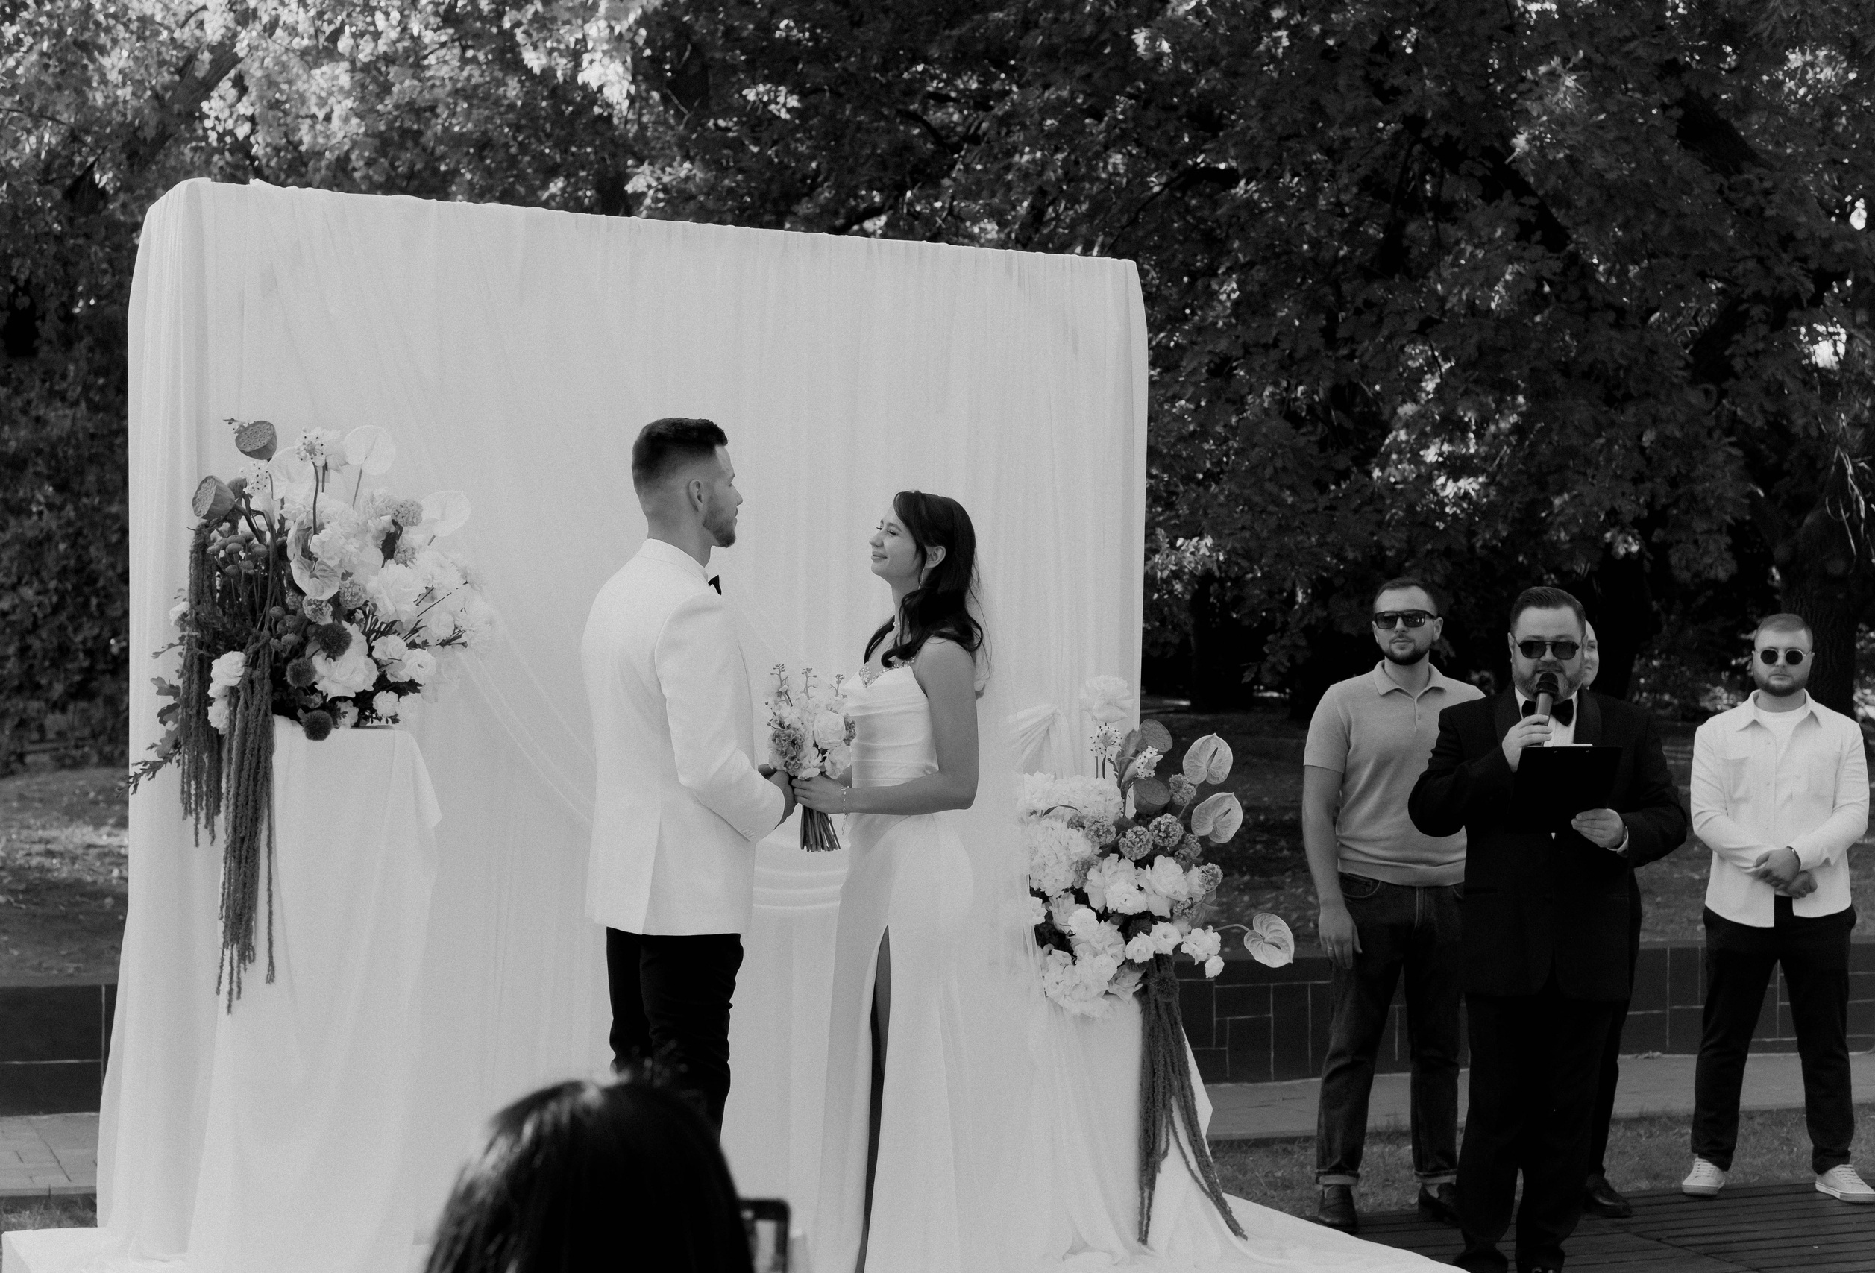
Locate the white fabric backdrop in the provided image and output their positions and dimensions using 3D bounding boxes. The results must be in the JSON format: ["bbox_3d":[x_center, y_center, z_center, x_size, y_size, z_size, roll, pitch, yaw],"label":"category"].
[{"bbox_3d":[-0.703,0.214,7.031,2.550,2.450,0.480,2,-2,-23],"label":"white fabric backdrop"}]

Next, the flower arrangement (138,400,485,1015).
[{"bbox_3d":[-1.366,0.165,6.150,0.730,1.280,0.580,2,-2,-23],"label":"flower arrangement"}]

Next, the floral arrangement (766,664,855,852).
[{"bbox_3d":[-0.252,0.240,5.550,0.180,0.370,0.180,1,-2,0],"label":"floral arrangement"}]

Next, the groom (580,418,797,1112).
[{"bbox_3d":[-0.510,0.480,5.464,0.480,1.820,0.540,2,-3,-30],"label":"groom"}]

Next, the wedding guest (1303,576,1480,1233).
[{"bbox_3d":[1.278,0.747,7.913,0.530,1.820,0.360,1,-2,0],"label":"wedding guest"}]

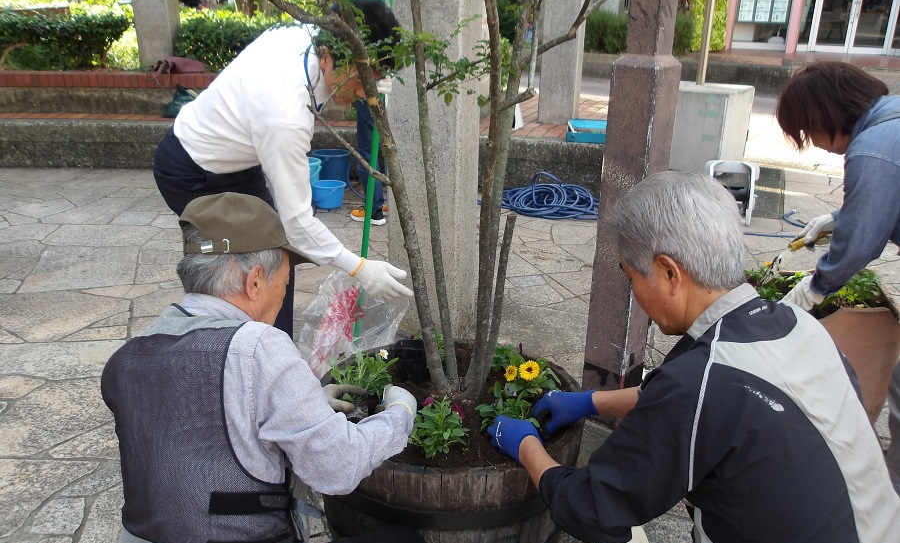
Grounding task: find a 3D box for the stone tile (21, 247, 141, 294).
[{"bbox_3d":[-2.021,-0.022,3.917,0.533,0.040,0.817,-6,21,-18],"label":"stone tile"}]

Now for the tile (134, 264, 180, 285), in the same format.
[{"bbox_3d":[-1.585,0.021,3.885,0.268,0.035,0.346,-5,21,-18],"label":"tile"}]

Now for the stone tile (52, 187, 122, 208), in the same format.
[{"bbox_3d":[-2.856,-0.554,5.378,0.467,0.040,0.702,0,20,-4],"label":"stone tile"}]

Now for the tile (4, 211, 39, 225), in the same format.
[{"bbox_3d":[-2.976,-0.359,4.874,0.178,0.035,0.479,-15,25,-38],"label":"tile"}]

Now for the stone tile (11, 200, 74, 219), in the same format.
[{"bbox_3d":[-2.893,-0.442,5.059,0.360,0.040,0.510,6,20,15],"label":"stone tile"}]

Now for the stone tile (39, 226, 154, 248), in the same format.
[{"bbox_3d":[-2.247,-0.218,4.520,0.709,0.035,0.467,1,20,-2],"label":"stone tile"}]

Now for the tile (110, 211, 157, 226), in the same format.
[{"bbox_3d":[-2.187,-0.355,4.911,0.256,0.035,0.384,-1,20,-7],"label":"tile"}]

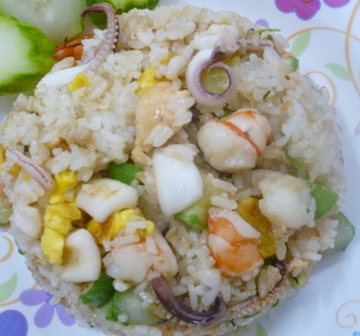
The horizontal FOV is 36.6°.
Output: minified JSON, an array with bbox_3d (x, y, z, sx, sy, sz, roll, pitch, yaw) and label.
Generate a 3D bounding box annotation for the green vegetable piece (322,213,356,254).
[{"bbox_3d":[0.080,0.034,0.284,0.018,0.013,0.019,-14,73,-4],"label":"green vegetable piece"}]

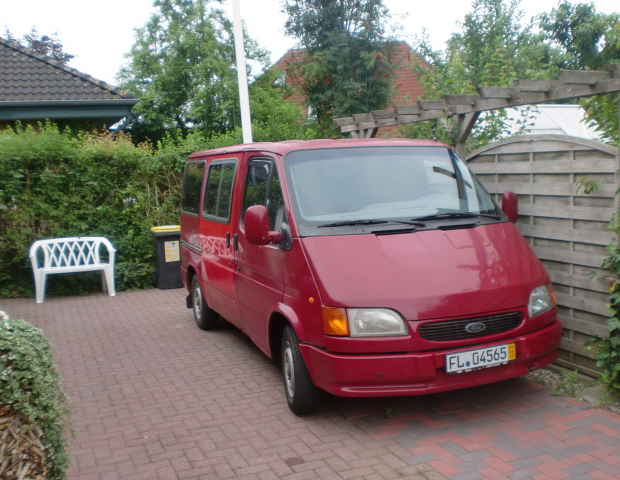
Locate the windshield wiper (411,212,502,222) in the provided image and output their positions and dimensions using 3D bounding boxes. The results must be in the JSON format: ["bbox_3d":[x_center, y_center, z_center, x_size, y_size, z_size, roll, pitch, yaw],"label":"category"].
[{"bbox_3d":[1.107,-0.177,4.798,0.890,0.060,0.080,-5,7,-32],"label":"windshield wiper"}]

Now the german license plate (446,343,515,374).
[{"bbox_3d":[1.071,0.732,4.020,0.520,0.115,0.015,-4,3,-22],"label":"german license plate"}]

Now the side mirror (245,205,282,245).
[{"bbox_3d":[-0.315,-0.106,4.487,0.265,0.270,0.130,-3,6,-15],"label":"side mirror"}]

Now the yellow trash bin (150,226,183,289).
[{"bbox_3d":[-2.213,0.276,10.216,0.480,0.940,0.550,-4,6,-21],"label":"yellow trash bin"}]

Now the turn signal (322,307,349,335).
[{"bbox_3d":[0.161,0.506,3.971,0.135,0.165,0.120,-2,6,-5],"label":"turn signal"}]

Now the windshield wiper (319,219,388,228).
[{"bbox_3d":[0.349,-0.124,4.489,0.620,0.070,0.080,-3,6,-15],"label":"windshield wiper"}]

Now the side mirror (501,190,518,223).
[{"bbox_3d":[1.637,-0.258,5.282,0.190,0.262,0.110,-5,7,-32],"label":"side mirror"}]

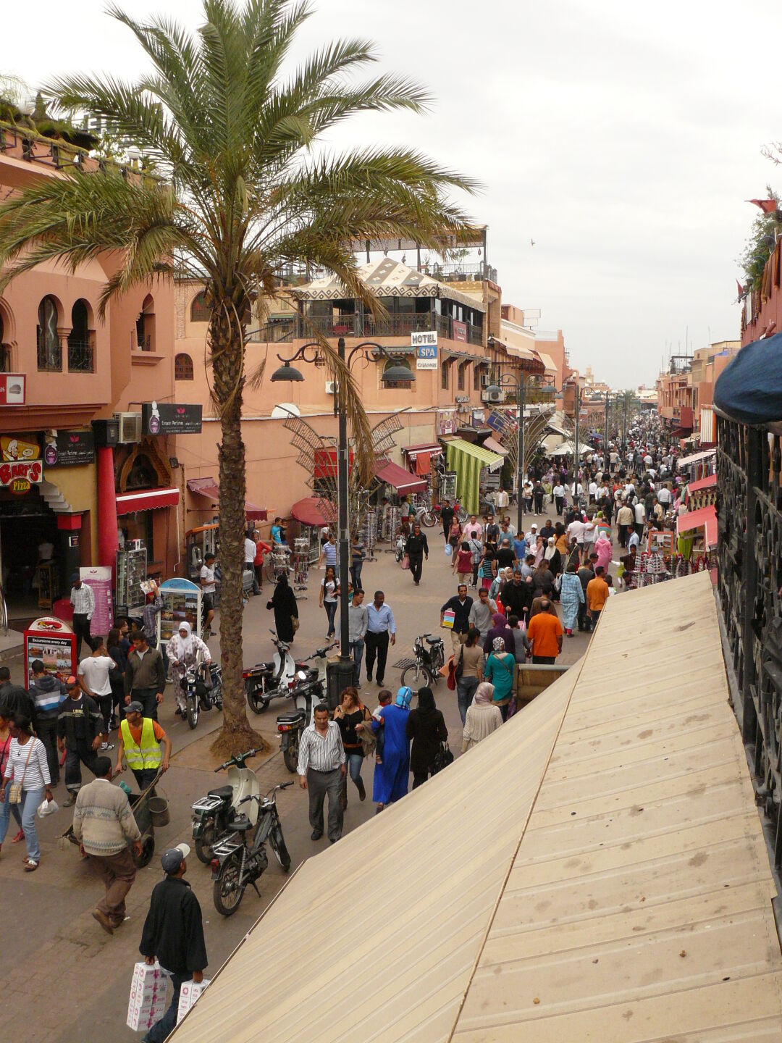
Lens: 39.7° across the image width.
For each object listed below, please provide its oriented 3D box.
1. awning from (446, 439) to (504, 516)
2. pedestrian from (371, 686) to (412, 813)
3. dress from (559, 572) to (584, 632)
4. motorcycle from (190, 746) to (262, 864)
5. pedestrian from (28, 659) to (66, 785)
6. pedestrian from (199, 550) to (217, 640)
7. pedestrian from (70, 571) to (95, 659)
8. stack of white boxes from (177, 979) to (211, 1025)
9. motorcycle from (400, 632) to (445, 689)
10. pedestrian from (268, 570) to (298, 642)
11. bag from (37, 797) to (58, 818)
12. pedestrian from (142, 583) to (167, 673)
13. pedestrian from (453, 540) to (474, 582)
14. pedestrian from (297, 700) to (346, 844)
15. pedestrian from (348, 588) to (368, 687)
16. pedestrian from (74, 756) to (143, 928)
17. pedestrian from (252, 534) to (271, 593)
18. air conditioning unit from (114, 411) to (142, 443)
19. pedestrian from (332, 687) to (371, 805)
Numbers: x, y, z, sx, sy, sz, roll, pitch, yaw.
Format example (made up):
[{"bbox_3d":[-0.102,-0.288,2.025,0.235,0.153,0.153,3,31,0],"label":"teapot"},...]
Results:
[{"bbox_3d":[4.292,-2.297,55.043,2.300,3.650,3.700,2,6,15],"label":"awning"},{"bbox_3d":[0.005,2.999,14.521,0.540,1.640,0.430,1,6,8],"label":"pedestrian"},{"bbox_3d":[4.130,1.819,24.710,0.560,1.380,0.380,1,6,8],"label":"dress"},{"bbox_3d":[-1.857,3.311,12.761,0.660,1.030,1.720,2,6,19],"label":"motorcycle"},{"bbox_3d":[-4.898,2.818,15.431,0.520,1.730,0.380,-1,6,-6],"label":"pedestrian"},{"bbox_3d":[-4.101,1.654,24.219,0.460,1.800,0.460,-1,6,-8],"label":"pedestrian"},{"bbox_3d":[-6.591,1.990,23.084,0.500,1.760,0.380,3,7,22],"label":"pedestrian"},{"bbox_3d":[-1.494,3.880,8.581,0.180,0.530,0.240,5,7,37],"label":"stack of white boxes"},{"bbox_3d":[0.696,2.628,20.456,0.580,1.040,1.620,3,7,23],"label":"motorcycle"},{"bbox_3d":[-2.378,1.893,24.069,0.560,1.570,0.520,-2,6,-21],"label":"pedestrian"},{"bbox_3d":[-3.917,3.270,12.400,0.240,0.230,0.180,1,6,6],"label":"bag"},{"bbox_3d":[-4.567,2.132,20.928,0.500,1.720,0.500,-5,8,-41],"label":"pedestrian"},{"bbox_3d":[2.018,1.328,29.924,0.480,1.570,0.360,1,6,6],"label":"pedestrian"},{"bbox_3d":[-0.851,3.095,13.477,0.560,1.680,0.380,0,6,0],"label":"pedestrian"},{"bbox_3d":[-0.719,2.166,20.489,0.580,1.820,0.420,0,6,-3],"label":"pedestrian"},{"bbox_3d":[-2.905,3.276,11.098,0.600,1.740,0.550,1,6,11],"label":"pedestrian"},{"bbox_3d":[-3.728,1.139,31.218,0.500,1.660,0.380,3,7,25],"label":"pedestrian"},{"bbox_3d":[-6.528,-2.334,26.903,0.330,0.720,0.850,2,6,22],"label":"air conditioning unit"},{"bbox_3d":[-0.536,2.999,14.611,0.490,1.620,0.440,1,6,6],"label":"pedestrian"}]

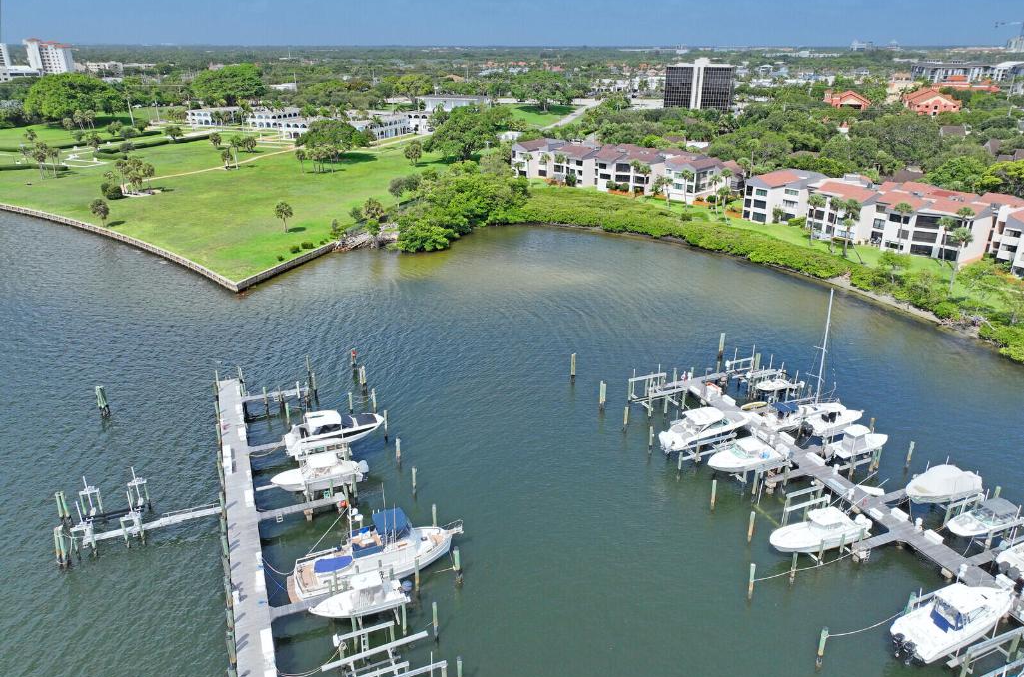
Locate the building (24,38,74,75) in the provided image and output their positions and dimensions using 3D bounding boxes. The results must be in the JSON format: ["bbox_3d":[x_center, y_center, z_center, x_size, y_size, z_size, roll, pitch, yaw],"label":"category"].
[{"bbox_3d":[-401.354,-242.436,620.688,31.168,36.700,16.000,0,23,0],"label":"building"}]

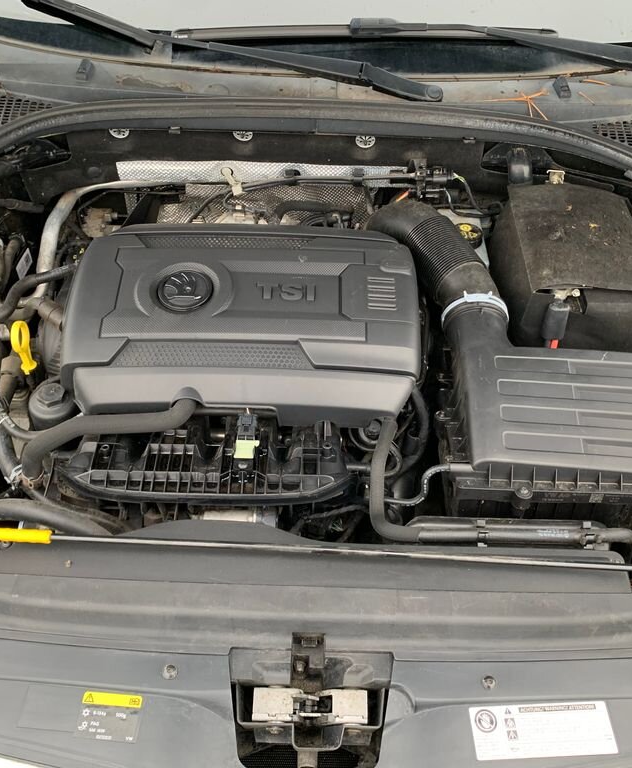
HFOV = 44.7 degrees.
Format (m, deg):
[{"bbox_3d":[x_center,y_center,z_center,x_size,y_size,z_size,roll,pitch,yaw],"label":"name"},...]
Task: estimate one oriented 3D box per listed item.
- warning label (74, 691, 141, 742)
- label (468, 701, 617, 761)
[{"bbox_3d":[-0.190,0.307,0.708,0.054,0.002,0.043,6,49,0],"label":"warning label"},{"bbox_3d":[0.232,0.354,0.786,0.143,0.002,0.050,-2,61,-3],"label":"label"}]

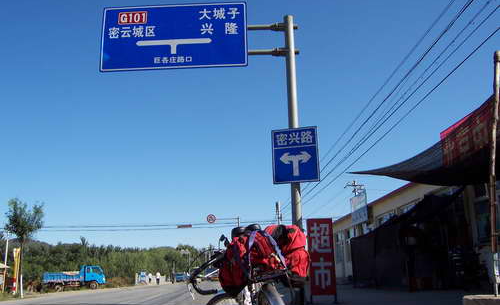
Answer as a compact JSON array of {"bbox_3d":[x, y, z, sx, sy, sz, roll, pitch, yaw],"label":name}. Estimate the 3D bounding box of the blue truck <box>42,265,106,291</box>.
[{"bbox_3d":[-15.647,11.233,42.500,5.300,2.100,1.900,6,-16,-27],"label":"blue truck"}]

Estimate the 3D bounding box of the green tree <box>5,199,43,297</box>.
[{"bbox_3d":[-12.063,5.055,25.500,2.100,5.150,2.100,-2,-14,0],"label":"green tree"}]

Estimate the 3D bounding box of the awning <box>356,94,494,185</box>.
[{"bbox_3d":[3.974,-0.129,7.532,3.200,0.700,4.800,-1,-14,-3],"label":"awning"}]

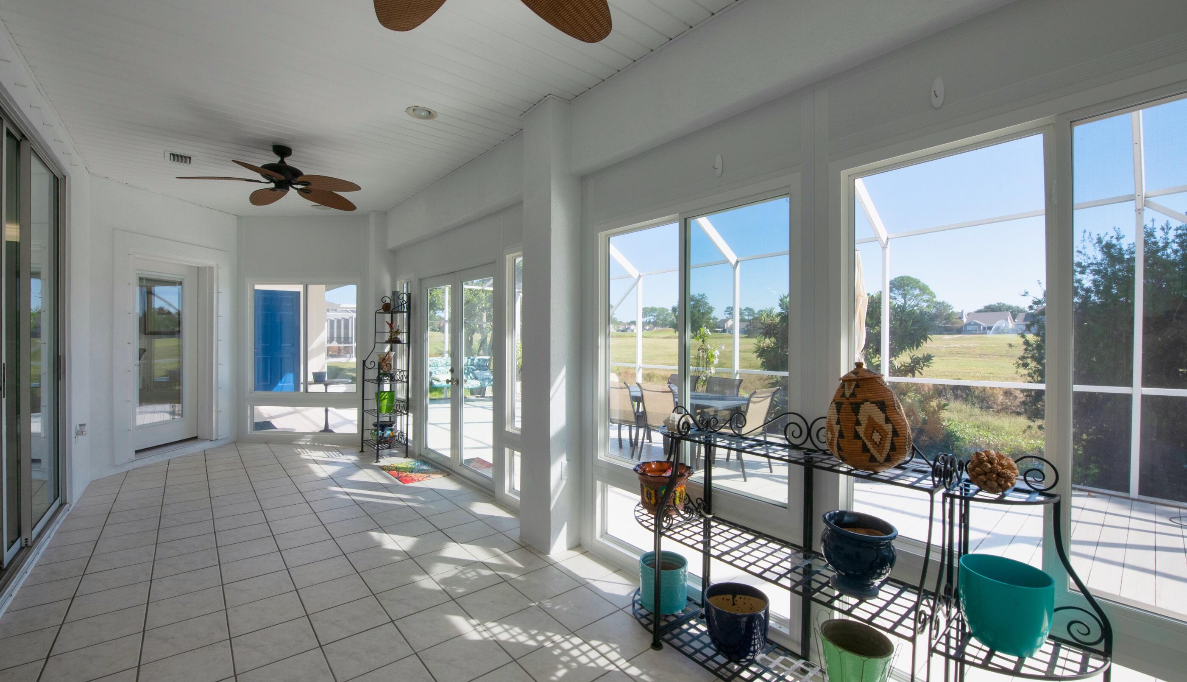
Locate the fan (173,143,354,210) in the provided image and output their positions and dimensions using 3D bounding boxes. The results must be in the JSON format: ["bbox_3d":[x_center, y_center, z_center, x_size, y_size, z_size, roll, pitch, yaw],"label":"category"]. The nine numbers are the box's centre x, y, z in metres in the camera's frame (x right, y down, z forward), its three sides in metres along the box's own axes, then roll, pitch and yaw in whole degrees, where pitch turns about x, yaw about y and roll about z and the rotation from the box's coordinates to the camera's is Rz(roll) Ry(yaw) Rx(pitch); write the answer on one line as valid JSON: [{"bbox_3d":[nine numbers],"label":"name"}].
[{"bbox_3d":[-2.575,-1.398,3.792,1.330,0.410,1.330,-1,1,-41],"label":"fan"}]

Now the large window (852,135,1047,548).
[{"bbox_3d":[1.237,0.048,1.667,0.080,1.400,0.580,-1,1,-41],"label":"large window"}]

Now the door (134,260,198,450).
[{"bbox_3d":[-4.963,0.168,5.302,0.060,2.070,0.850,0,1,5],"label":"door"}]

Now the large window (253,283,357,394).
[{"bbox_3d":[-3.755,-0.030,6.000,1.370,1.445,0.080,0,1,3],"label":"large window"}]

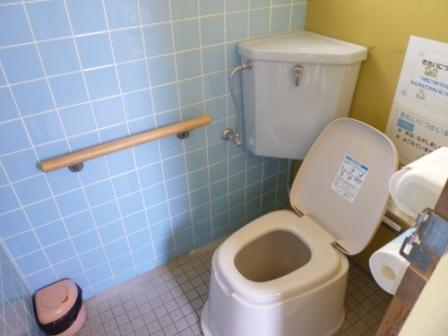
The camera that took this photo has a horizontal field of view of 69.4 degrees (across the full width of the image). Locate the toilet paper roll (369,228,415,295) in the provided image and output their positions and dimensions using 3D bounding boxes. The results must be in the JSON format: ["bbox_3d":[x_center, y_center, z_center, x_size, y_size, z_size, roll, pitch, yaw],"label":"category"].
[{"bbox_3d":[0.371,0.187,0.651,0.115,0.097,0.097,-20,39,-25],"label":"toilet paper roll"}]

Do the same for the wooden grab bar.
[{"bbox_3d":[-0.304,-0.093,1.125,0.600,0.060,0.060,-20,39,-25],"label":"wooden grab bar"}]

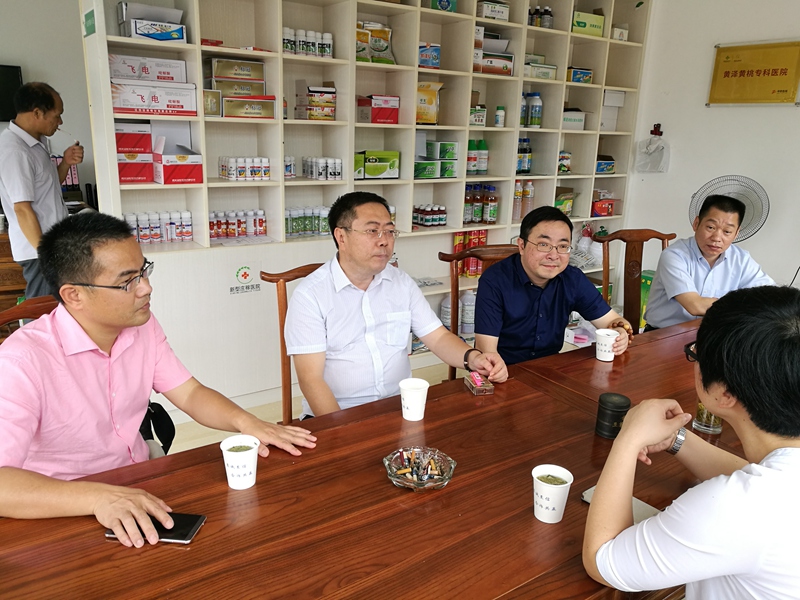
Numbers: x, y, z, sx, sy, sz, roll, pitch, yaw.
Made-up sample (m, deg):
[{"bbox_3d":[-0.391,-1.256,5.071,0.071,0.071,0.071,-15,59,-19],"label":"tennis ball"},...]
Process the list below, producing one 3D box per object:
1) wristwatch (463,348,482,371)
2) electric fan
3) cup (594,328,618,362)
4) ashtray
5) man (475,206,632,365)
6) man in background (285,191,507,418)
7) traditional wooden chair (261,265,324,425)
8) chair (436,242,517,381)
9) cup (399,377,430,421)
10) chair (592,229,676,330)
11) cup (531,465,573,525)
[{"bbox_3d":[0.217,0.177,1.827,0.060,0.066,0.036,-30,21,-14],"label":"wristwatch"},{"bbox_3d":[2.033,-0.158,3.968,0.440,1.250,0.420,12,18,32],"label":"electric fan"},{"bbox_3d":[0.670,0.150,2.026,0.077,0.087,0.077,2,16,-1],"label":"cup"},{"bbox_3d":[0.041,0.357,1.298,0.150,0.036,0.150,2,16,-1],"label":"ashtray"},{"bbox_3d":[0.485,0.292,2.204,0.560,1.225,0.640,0,16,-8],"label":"man"},{"bbox_3d":[-0.005,0.338,1.855,0.630,1.290,0.660,-4,17,-21],"label":"man in background"},{"bbox_3d":[-0.177,0.407,2.051,0.465,1.040,0.490,-5,17,-24],"label":"traditional wooden chair"},{"bbox_3d":[0.406,0.332,2.393,0.465,1.040,0.490,-4,17,-20],"label":"chair"},{"bbox_3d":[0.035,0.254,1.572,0.077,0.087,0.077,2,16,-1],"label":"cup"},{"bbox_3d":[1.133,0.225,2.872,0.465,1.040,0.490,-2,16,-13],"label":"chair"},{"bbox_3d":[0.286,0.371,1.184,0.077,0.087,0.077,2,16,-1],"label":"cup"}]

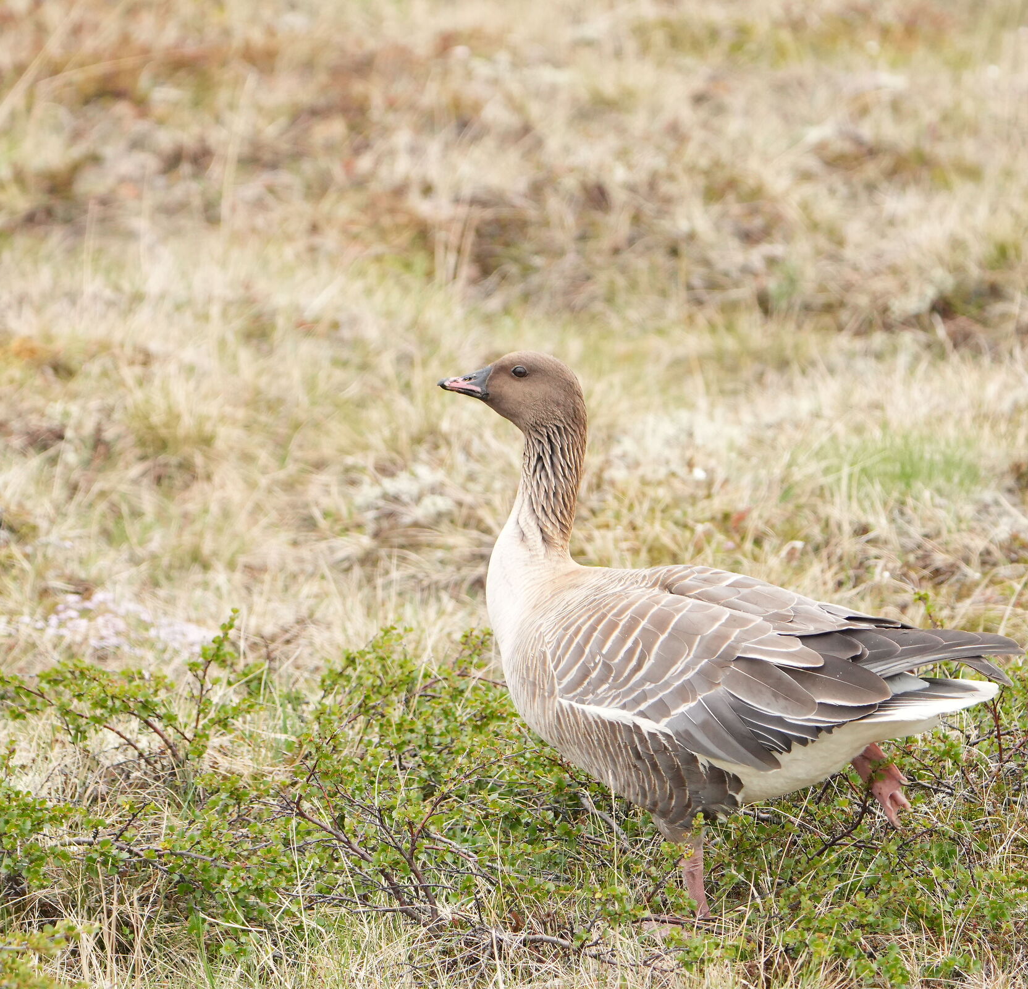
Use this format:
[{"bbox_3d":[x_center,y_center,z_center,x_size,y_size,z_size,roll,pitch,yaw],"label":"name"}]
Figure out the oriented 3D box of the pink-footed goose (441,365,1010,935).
[{"bbox_3d":[0.185,0.125,14.600,0.510,0.495,0.210,1,7,10],"label":"pink-footed goose"}]

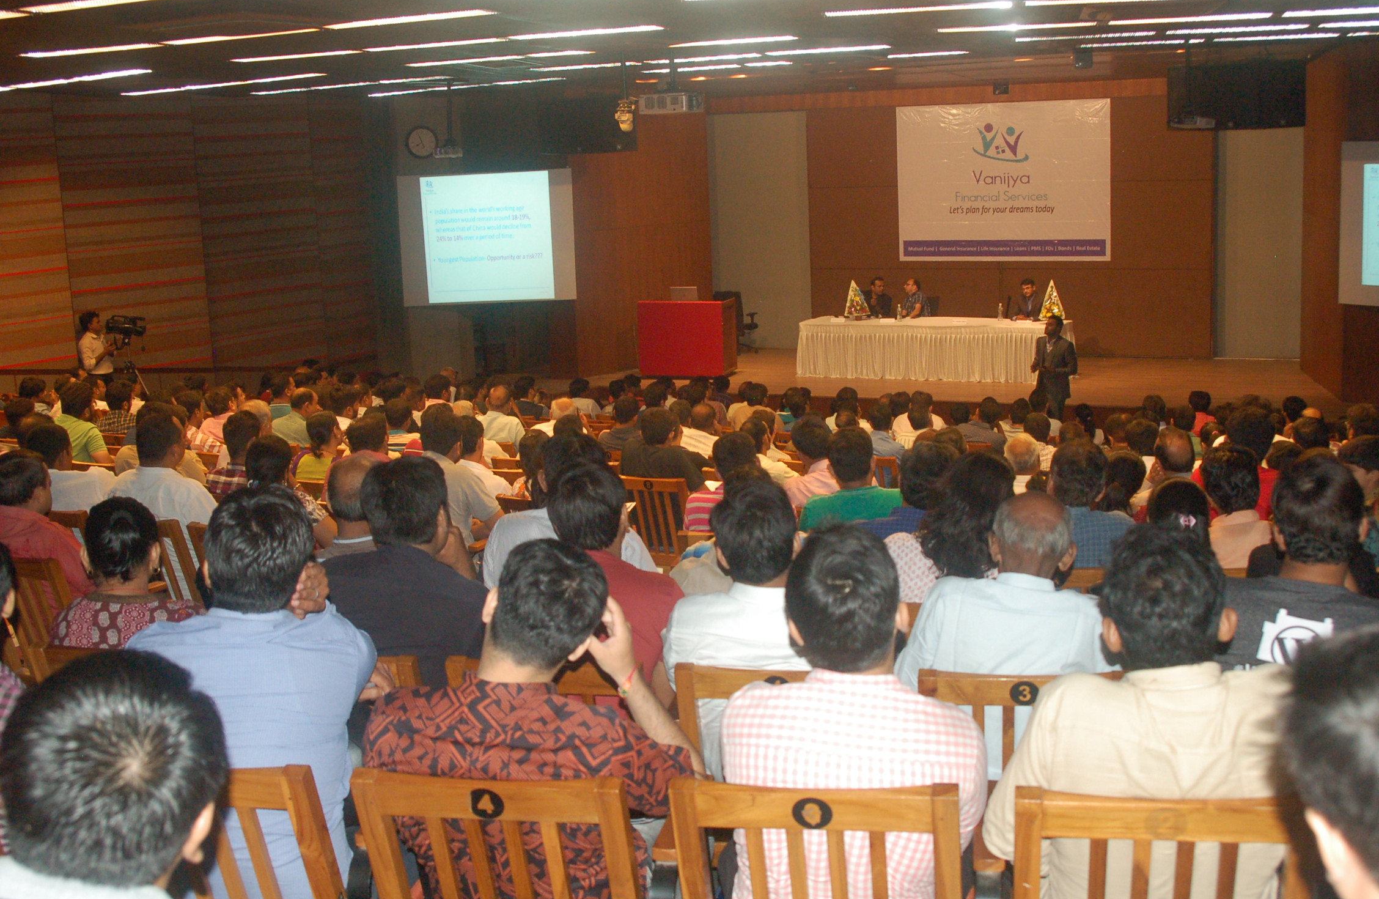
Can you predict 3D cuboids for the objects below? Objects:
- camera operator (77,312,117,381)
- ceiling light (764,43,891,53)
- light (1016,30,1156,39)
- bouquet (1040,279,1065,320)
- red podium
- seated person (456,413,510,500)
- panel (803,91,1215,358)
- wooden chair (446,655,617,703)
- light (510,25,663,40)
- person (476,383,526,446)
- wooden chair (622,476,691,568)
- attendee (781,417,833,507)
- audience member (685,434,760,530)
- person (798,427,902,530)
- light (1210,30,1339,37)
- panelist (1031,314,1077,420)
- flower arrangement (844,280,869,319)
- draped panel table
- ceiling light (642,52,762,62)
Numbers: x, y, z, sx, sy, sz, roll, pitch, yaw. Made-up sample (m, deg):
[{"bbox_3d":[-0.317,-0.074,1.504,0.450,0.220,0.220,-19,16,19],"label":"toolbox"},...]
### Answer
[{"bbox_3d":[-6.710,-0.738,18.355,0.450,1.680,0.500,-3,11,-8],"label":"camera operator"},{"bbox_3d":[1.276,-3.683,14.800,1.220,0.060,0.100,3,12,23],"label":"ceiling light"},{"bbox_3d":[3.475,-3.632,14.100,1.220,0.060,0.100,1,11,16],"label":"light"},{"bbox_3d":[4.756,-1.950,21.001,0.340,0.520,0.220,2,11,20],"label":"bouquet"},{"bbox_3d":[-0.009,-1.555,22.203,1.241,1.080,0.620,2,11,20],"label":"red podium"},{"bbox_3d":[-1.072,0.388,9.088,0.480,1.250,0.780,4,13,29],"label":"seated person"},{"bbox_3d":[4.510,-3.155,23.134,5.836,3.594,0.100,3,12,23],"label":"panel"},{"bbox_3d":[-0.250,0.852,3.717,0.480,0.930,0.550,0,11,10],"label":"wooden chair"},{"bbox_3d":[-0.737,-2.982,11.500,1.220,0.080,0.300,1,12,19],"label":"light"},{"bbox_3d":[-1.348,0.092,12.504,0.480,1.250,0.780,1,12,19],"label":"person"},{"bbox_3d":[-0.051,0.538,8.721,0.500,0.900,0.580,3,12,26],"label":"wooden chair"},{"bbox_3d":[0.669,0.422,7.407,0.500,1.250,0.750,0,11,12],"label":"attendee"},{"bbox_3d":[0.285,0.500,7.301,0.480,1.250,0.780,2,12,21],"label":"audience member"},{"bbox_3d":[0.748,0.493,7.112,0.500,1.260,0.780,0,11,11],"label":"person"},{"bbox_3d":[5.697,-4.013,15.600,1.220,0.060,0.100,0,11,12],"label":"light"},{"bbox_3d":[4.114,-0.659,18.159,0.520,1.720,0.420,4,12,27],"label":"panelist"},{"bbox_3d":[2.279,-2.032,21.900,0.360,0.540,0.220,3,12,25],"label":"flower arrangement"},{"bbox_3d":[3.307,-1.345,21.486,3.685,0.740,0.860,3,12,25],"label":"draped panel table"},{"bbox_3d":[0.133,-3.872,15.900,1.220,0.080,0.300,1,11,18],"label":"ceiling light"}]

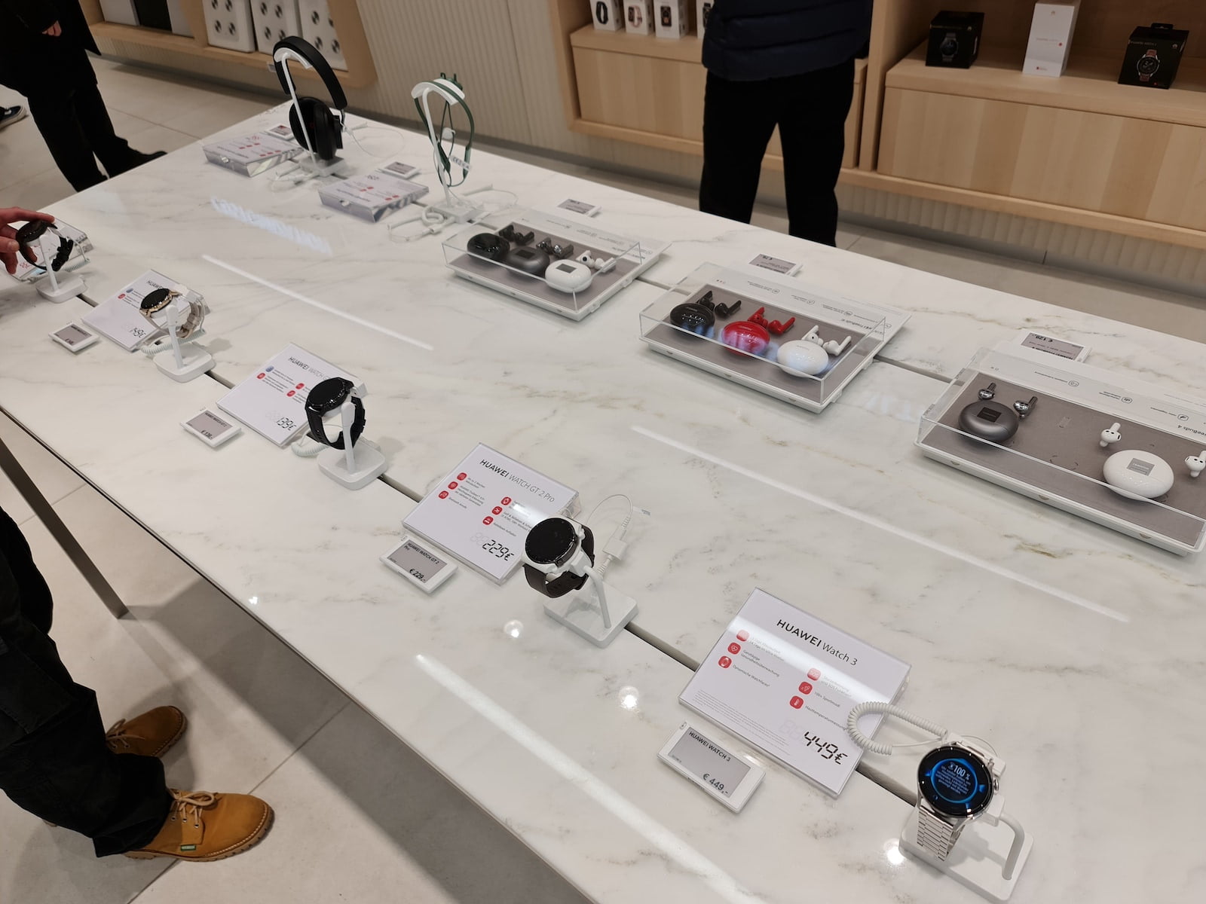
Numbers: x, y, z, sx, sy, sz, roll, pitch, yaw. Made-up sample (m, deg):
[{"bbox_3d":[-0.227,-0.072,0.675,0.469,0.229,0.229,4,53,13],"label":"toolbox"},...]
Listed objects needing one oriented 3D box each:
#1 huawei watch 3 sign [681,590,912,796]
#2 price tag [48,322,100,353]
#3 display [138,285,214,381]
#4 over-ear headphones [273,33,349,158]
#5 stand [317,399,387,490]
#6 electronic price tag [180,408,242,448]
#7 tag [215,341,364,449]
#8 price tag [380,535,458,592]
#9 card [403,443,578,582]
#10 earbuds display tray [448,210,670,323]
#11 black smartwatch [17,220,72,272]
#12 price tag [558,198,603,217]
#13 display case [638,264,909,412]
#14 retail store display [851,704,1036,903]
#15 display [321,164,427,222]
[{"bbox_3d":[0.160,0.197,0.734,0.147,0.031,0.124,26,52,31],"label":"huawei watch 3 sign"},{"bbox_3d":[-0.769,-0.165,1.270,0.077,0.016,0.040,26,52,31],"label":"price tag"},{"bbox_3d":[-0.585,-0.169,1.194,0.095,0.103,0.079,26,52,31],"label":"display"},{"bbox_3d":[-0.534,-0.643,1.588,0.168,0.208,0.078,26,52,31],"label":"over-ear headphones"},{"bbox_3d":[-0.297,-0.019,0.987,0.076,0.101,0.054,26,52,31],"label":"stand"},{"bbox_3d":[-0.497,-0.030,1.104,0.079,0.009,0.038,26,52,32],"label":"electronic price tag"},{"bbox_3d":[-0.400,-0.074,1.105,0.146,0.028,0.127,26,52,31],"label":"tag"},{"bbox_3d":[-0.187,0.116,0.890,0.077,0.011,0.038,26,52,31],"label":"price tag"},{"bbox_3d":[-0.117,0.061,0.913,0.146,0.028,0.127,26,52,31],"label":"card"},{"bbox_3d":[-0.065,-0.294,1.274,0.258,0.057,0.215,26,52,31],"label":"earbuds display tray"},{"bbox_3d":[-0.872,-0.322,1.369,0.050,0.070,0.070,26,64,31],"label":"black smartwatch"},{"bbox_3d":[-0.044,-0.399,1.428,0.077,0.011,0.038,26,52,31],"label":"price tag"},{"bbox_3d":[0.213,-0.164,1.089,0.258,0.057,0.215,26,52,31],"label":"display case"},{"bbox_3d":[0.249,0.239,0.614,0.125,0.113,0.082,26,52,31],"label":"retail store display"},{"bbox_3d":[-0.402,-0.458,1.529,0.146,0.027,0.126,26,52,31],"label":"display"}]

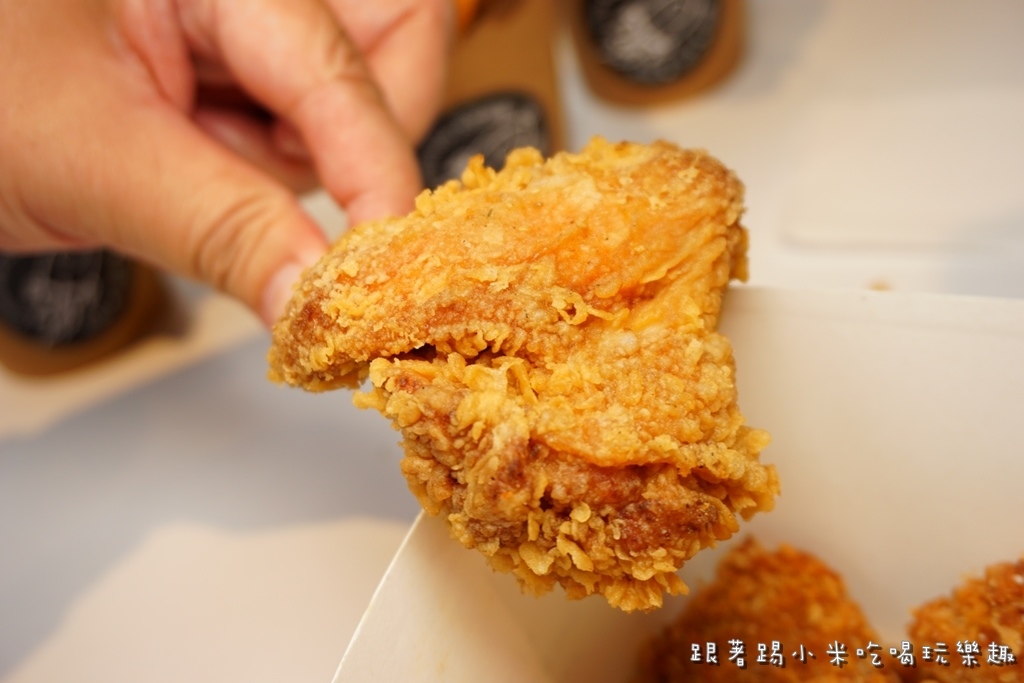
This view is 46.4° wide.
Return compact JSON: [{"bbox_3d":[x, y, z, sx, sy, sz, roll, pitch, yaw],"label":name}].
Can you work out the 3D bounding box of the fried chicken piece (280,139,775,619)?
[{"bbox_3d":[0.002,0.006,0.230,0.096,0.090,0.047,0,-5,0],"label":"fried chicken piece"}]

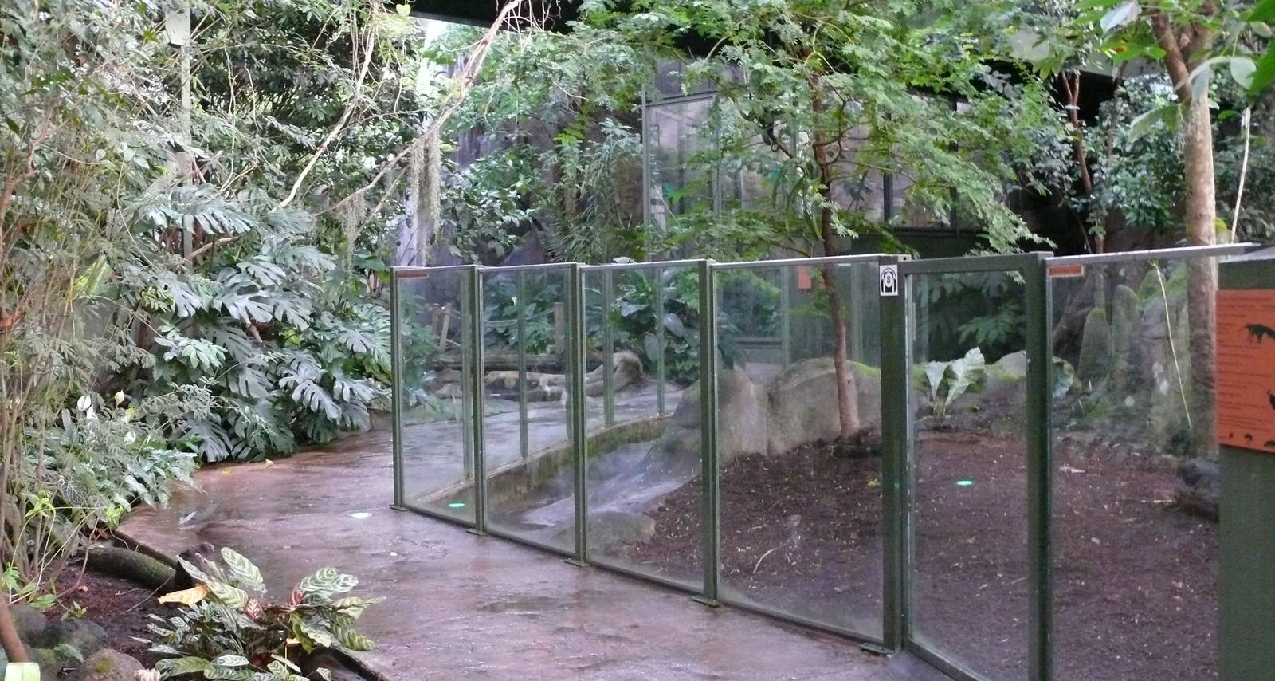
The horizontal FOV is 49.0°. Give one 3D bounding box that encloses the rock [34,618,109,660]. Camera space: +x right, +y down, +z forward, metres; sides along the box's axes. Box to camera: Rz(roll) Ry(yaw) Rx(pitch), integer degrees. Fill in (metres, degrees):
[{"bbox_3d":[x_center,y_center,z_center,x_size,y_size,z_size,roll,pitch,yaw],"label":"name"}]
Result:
[{"bbox_3d":[-2.104,1.119,5.200,0.265,0.165,0.220,-1,2,-9],"label":"rock"}]

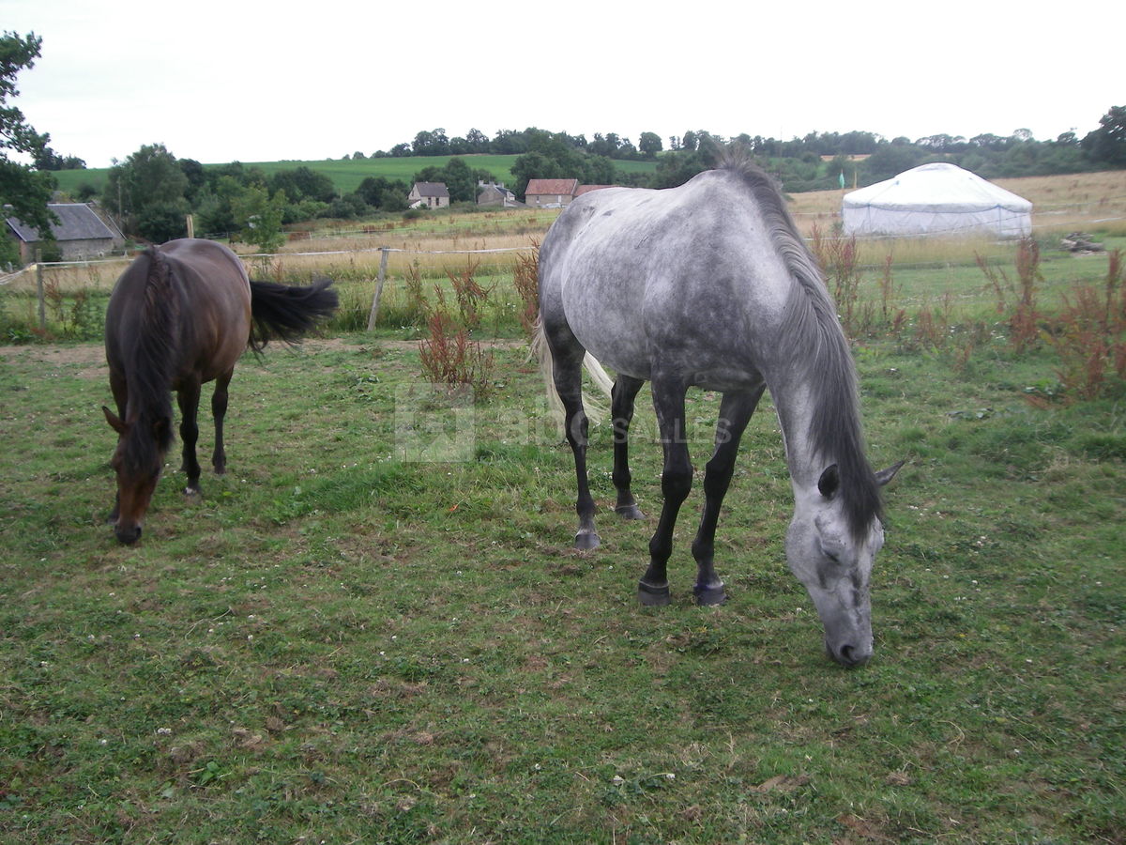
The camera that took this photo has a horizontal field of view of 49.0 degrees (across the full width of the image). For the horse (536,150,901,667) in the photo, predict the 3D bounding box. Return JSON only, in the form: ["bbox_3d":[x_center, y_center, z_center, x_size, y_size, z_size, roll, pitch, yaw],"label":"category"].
[{"bbox_3d":[0.462,-0.182,4.930,0.679,1.680,2.217,-4,11,-23],"label":"horse"}]

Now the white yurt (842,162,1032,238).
[{"bbox_3d":[13.803,-8.131,45.571,6.750,2.810,6.750,7,12,36],"label":"white yurt"}]

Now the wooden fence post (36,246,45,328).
[{"bbox_3d":[-7.266,-1.839,17.208,0.080,1.131,0.080,0,9,0],"label":"wooden fence post"}]

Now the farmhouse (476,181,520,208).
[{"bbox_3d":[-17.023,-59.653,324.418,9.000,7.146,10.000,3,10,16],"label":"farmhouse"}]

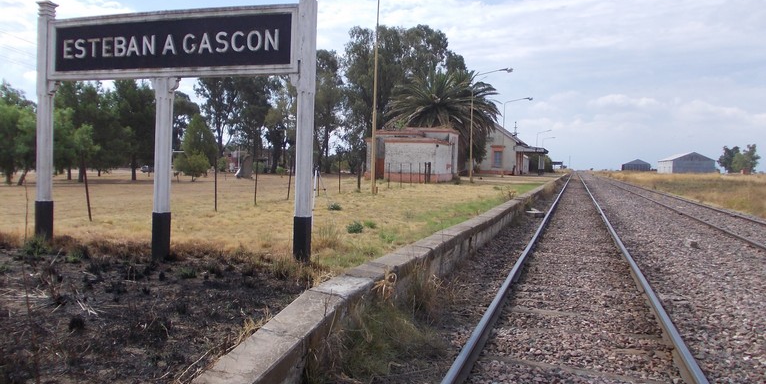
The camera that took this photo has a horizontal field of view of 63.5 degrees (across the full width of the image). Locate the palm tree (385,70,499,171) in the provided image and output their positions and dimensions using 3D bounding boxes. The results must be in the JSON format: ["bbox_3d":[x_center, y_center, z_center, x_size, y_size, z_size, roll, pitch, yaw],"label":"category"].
[{"bbox_3d":[5.776,-6.487,58.746,10.600,10.203,10.600,2,3,17],"label":"palm tree"}]

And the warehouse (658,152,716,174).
[{"bbox_3d":[85.326,-7.281,175.426,10.027,7.038,30.000,2,3,17],"label":"warehouse"}]

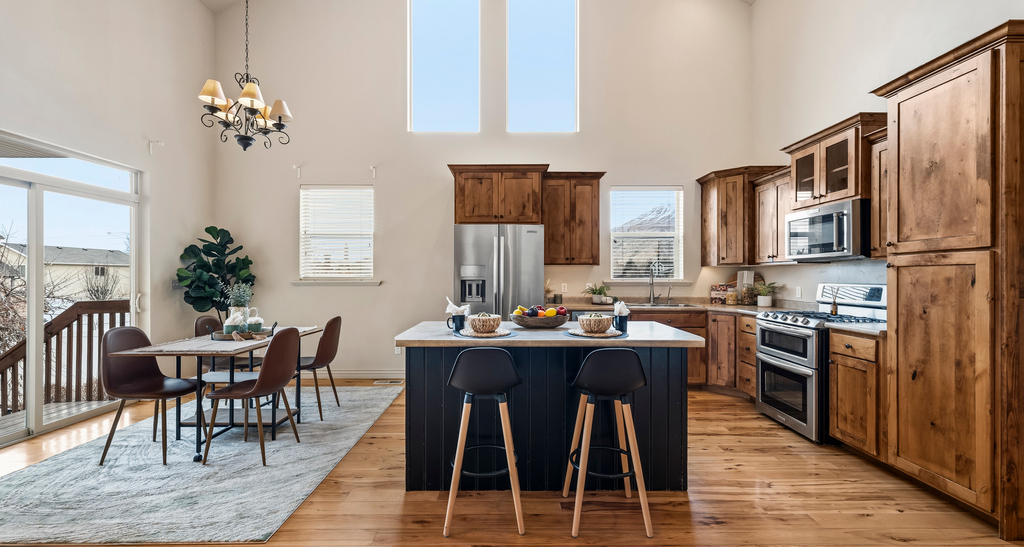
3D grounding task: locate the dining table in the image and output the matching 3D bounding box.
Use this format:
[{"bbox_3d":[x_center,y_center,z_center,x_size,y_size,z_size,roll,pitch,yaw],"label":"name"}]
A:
[{"bbox_3d":[-2.318,0.926,3.330,0.850,0.750,1.240,0,0,0],"label":"dining table"}]

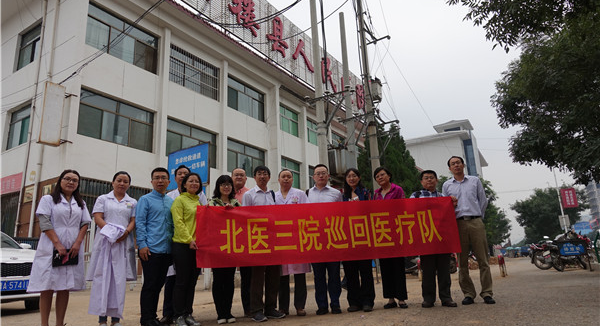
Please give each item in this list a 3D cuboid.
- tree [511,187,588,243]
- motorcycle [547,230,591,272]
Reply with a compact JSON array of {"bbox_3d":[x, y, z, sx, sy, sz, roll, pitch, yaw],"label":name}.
[{"bbox_3d":[19.100,4.500,30.000,5.200,5.600,5.200,-12,-17,32],"label":"tree"},{"bbox_3d":[8.200,2.680,12.150,1.950,1.150,0.750,6,-17,-30],"label":"motorcycle"}]

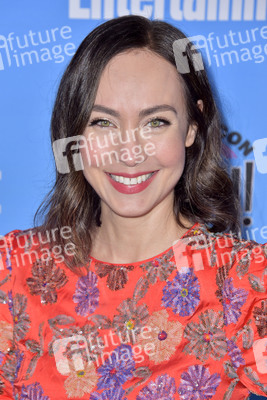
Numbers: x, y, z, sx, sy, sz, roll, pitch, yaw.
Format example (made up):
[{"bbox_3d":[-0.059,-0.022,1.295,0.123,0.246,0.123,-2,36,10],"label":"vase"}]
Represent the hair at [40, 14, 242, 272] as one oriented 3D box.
[{"bbox_3d":[0.004,-0.071,2.120,0.258,0.325,0.230,0,2,0],"label":"hair"}]

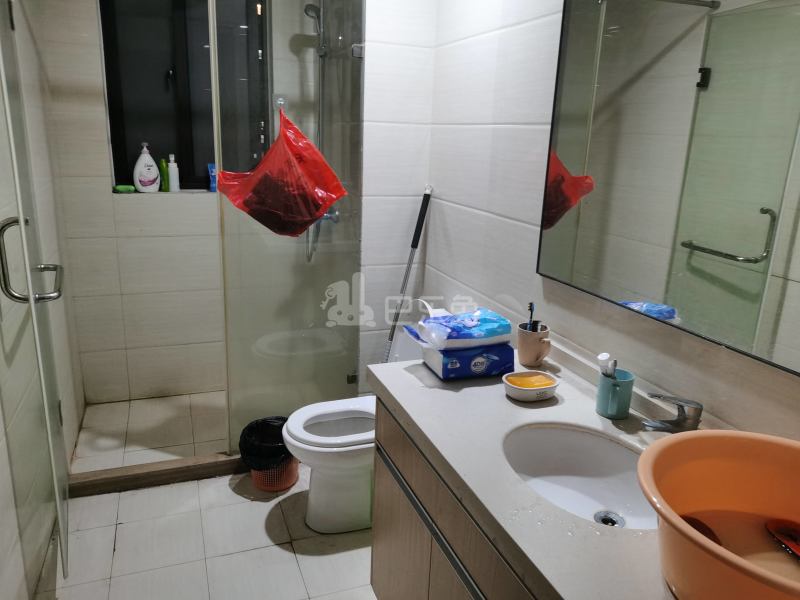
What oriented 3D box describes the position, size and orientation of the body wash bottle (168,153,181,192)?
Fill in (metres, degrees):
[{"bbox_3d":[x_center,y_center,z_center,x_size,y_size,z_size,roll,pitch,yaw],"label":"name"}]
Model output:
[{"bbox_3d":[-1.159,-0.650,3.199,0.054,0.189,0.045,-4,16,-20],"label":"body wash bottle"}]

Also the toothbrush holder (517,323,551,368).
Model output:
[{"bbox_3d":[0.383,0.132,1.756,0.087,0.105,0.115,-6,17,-28],"label":"toothbrush holder"}]

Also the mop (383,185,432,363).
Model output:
[{"bbox_3d":[-0.022,0.124,2.734,0.130,1.276,0.130,10,8,-23],"label":"mop"}]

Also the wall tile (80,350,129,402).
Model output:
[{"bbox_3d":[-1.558,0.412,3.315,0.215,0.300,0.012,-4,16,-20],"label":"wall tile"}]

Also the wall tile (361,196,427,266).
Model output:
[{"bbox_3d":[-0.025,-0.299,2.702,0.303,0.300,0.010,-4,16,-20],"label":"wall tile"}]

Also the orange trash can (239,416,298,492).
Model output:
[{"bbox_3d":[-0.531,0.659,2.635,0.255,0.231,0.255,2,15,0],"label":"orange trash can"}]

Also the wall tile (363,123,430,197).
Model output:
[{"bbox_3d":[-0.018,-0.586,2.612,0.299,0.300,0.012,-4,16,-20],"label":"wall tile"}]

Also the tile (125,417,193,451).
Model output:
[{"bbox_3d":[-1.162,0.653,3.023,0.300,0.010,0.300,-4,16,-20],"label":"tile"}]

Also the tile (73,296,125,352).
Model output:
[{"bbox_3d":[-1.546,0.123,3.231,0.217,0.300,0.010,-4,16,-20],"label":"tile"}]

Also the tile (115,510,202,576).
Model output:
[{"bbox_3d":[-0.867,0.876,2.253,0.300,0.010,0.300,-4,16,-20],"label":"tile"}]

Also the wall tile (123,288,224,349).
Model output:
[{"bbox_3d":[-1.172,0.099,3.372,0.585,0.300,0.012,-4,16,-20],"label":"wall tile"}]

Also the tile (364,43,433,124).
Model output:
[{"bbox_3d":[-0.005,-0.878,2.546,0.300,0.300,0.010,-4,16,-20],"label":"tile"}]

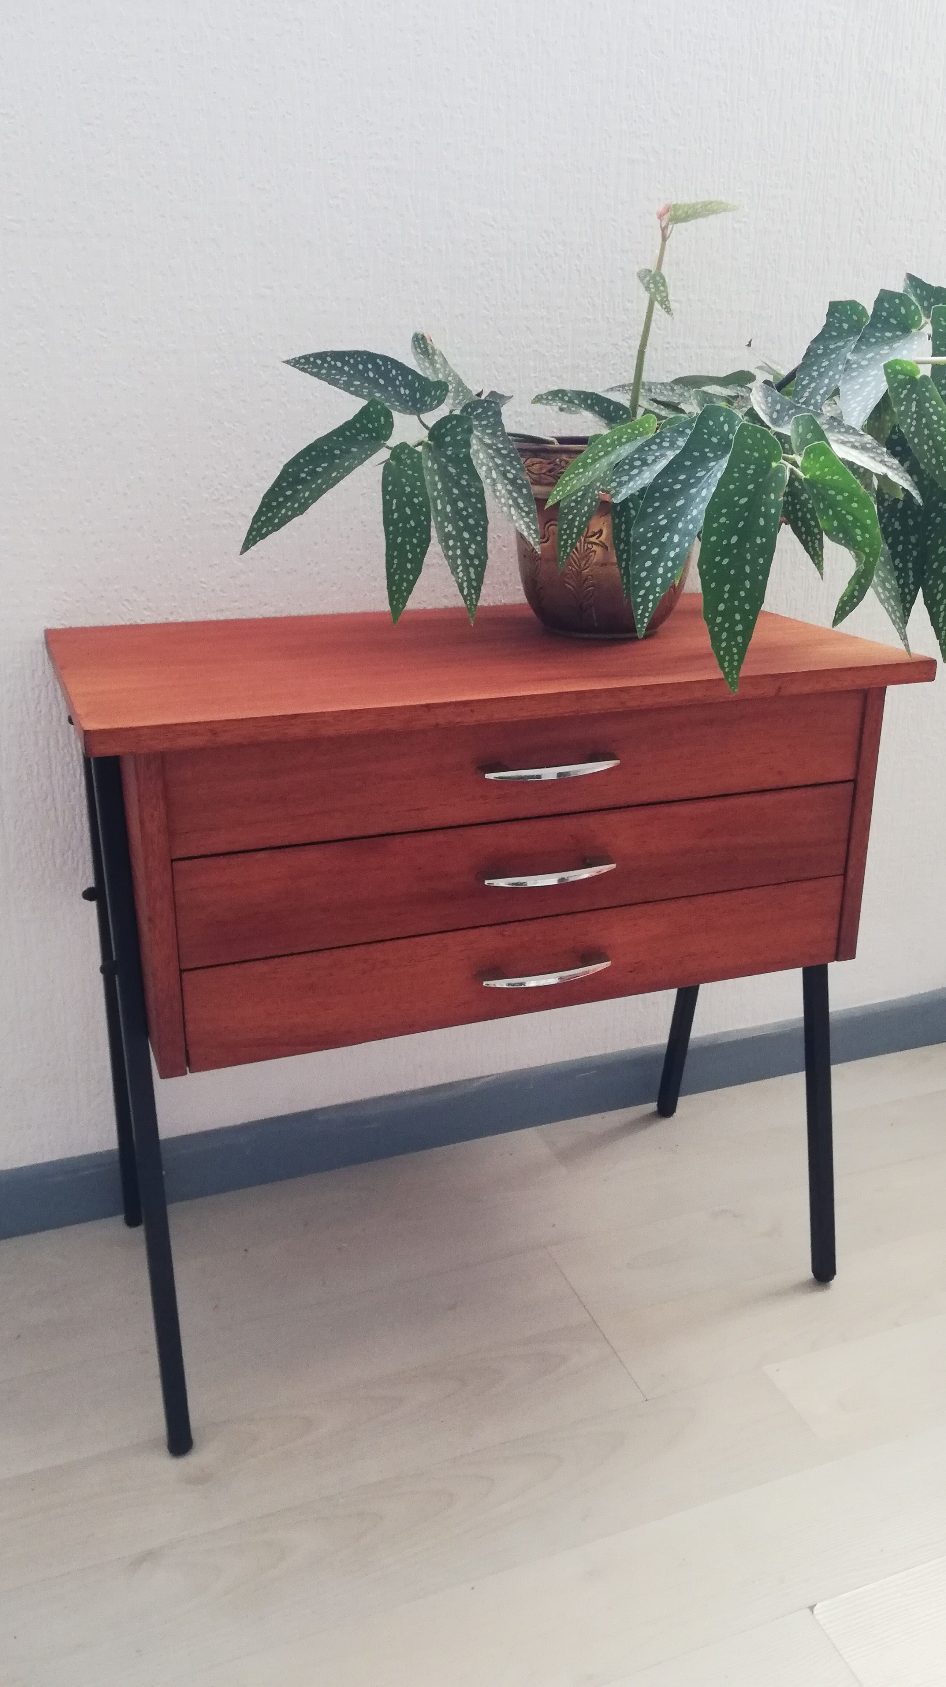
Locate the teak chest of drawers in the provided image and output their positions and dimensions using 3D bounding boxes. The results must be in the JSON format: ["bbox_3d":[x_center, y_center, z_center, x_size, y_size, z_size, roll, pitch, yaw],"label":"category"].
[{"bbox_3d":[-0.002,0.109,1.058,0.595,0.553,0.338,-7,21,-20],"label":"teak chest of drawers"}]

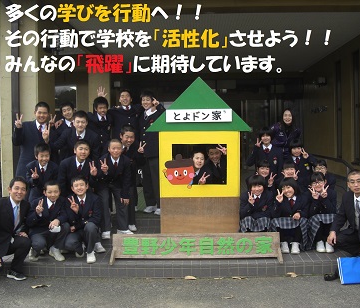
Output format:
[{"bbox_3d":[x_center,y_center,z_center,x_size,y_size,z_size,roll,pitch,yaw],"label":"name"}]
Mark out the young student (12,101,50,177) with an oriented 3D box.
[{"bbox_3d":[-1.795,0.236,5.300,0.560,1.720,0.400,-1,2,-16],"label":"young student"}]

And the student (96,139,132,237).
[{"bbox_3d":[-0.813,0.416,5.360,0.460,1.240,0.560,-1,4,-5],"label":"student"}]

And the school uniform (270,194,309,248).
[{"bbox_3d":[1.241,0.767,4.970,0.460,0.622,0.500,0,5,5],"label":"school uniform"}]

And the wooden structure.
[{"bbox_3d":[0.220,0.148,4.950,1.160,2.011,0.200,0,5,2],"label":"wooden structure"}]

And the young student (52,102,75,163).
[{"bbox_3d":[-1.488,0.229,5.650,0.500,1.710,0.360,-1,2,-12],"label":"young student"}]

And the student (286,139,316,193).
[{"bbox_3d":[1.539,0.446,5.600,0.460,1.289,0.500,0,5,9],"label":"student"}]

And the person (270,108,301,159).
[{"bbox_3d":[1.457,0.158,6.000,0.500,1.554,0.500,0,5,7],"label":"person"}]

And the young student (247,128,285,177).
[{"bbox_3d":[1.083,0.370,5.620,0.460,1.442,0.500,0,5,3],"label":"young student"}]

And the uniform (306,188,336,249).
[{"bbox_3d":[1.604,0.731,4.970,0.370,0.660,0.480,-1,4,7],"label":"uniform"}]

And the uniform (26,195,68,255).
[{"bbox_3d":[-1.496,0.796,4.950,0.480,0.630,0.540,-2,4,-9],"label":"uniform"}]

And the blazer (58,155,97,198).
[{"bbox_3d":[-1.164,0.269,4.980,0.500,0.580,0.400,-1,2,-14],"label":"blazer"}]

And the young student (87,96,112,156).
[{"bbox_3d":[-1.070,0.007,5.900,0.480,1.570,0.360,-2,4,-9],"label":"young student"}]

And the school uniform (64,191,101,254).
[{"bbox_3d":[-1.090,0.765,4.900,0.420,0.690,0.540,-1,4,-5],"label":"school uniform"}]

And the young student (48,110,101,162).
[{"bbox_3d":[-1.296,0.278,5.600,0.620,1.658,0.500,-1,5,-9],"label":"young student"}]

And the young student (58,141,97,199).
[{"bbox_3d":[-1.169,0.474,5.000,0.520,1.250,0.520,-1,2,-14],"label":"young student"}]

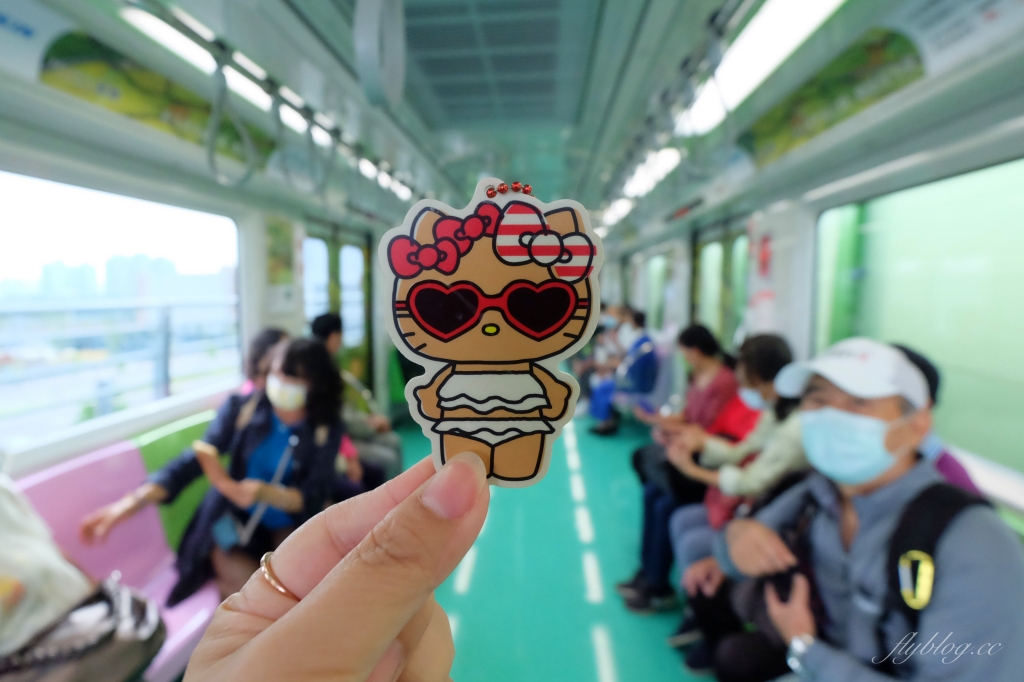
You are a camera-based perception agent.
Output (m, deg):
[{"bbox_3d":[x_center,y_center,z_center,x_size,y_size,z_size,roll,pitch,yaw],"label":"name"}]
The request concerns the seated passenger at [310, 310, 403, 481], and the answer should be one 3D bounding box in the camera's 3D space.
[{"bbox_3d":[-0.851,0.452,2.540,0.700,1.240,0.500,0,8,1],"label":"seated passenger"}]

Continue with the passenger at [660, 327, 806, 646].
[{"bbox_3d":[0.864,0.593,1.567,0.630,1.210,0.480,1,9,10],"label":"passenger"}]

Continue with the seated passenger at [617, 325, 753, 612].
[{"bbox_3d":[0.819,0.541,1.917,0.680,1.210,0.480,0,8,4],"label":"seated passenger"}]

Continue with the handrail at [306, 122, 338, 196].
[{"bbox_3d":[-0.725,-0.664,1.635,0.050,0.290,0.140,0,8,4],"label":"handrail"}]

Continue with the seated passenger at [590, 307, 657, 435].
[{"bbox_3d":[1.062,0.263,3.916,0.680,1.170,0.500,0,8,4],"label":"seated passenger"}]

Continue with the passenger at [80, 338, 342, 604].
[{"bbox_3d":[-0.925,0.605,1.646,0.780,1.200,0.800,-7,11,-38],"label":"passenger"}]

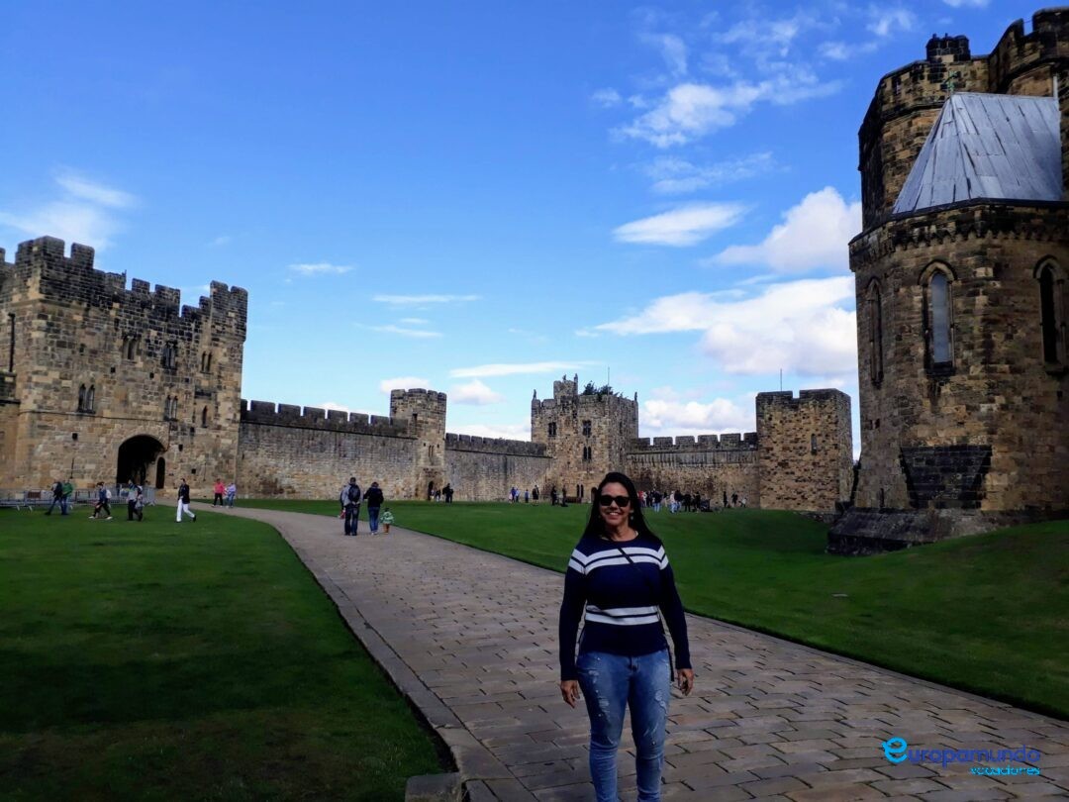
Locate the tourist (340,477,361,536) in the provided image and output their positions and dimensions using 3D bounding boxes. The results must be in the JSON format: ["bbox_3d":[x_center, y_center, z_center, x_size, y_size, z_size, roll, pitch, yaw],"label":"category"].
[{"bbox_3d":[-5.681,3.277,25.800,0.600,1.780,0.420,2,-7,-18],"label":"tourist"}]

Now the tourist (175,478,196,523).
[{"bbox_3d":[-13.474,3.853,32.200,0.700,1.700,0.500,2,-6,-17],"label":"tourist"}]

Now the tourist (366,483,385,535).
[{"bbox_3d":[-4.965,3.332,25.800,0.580,1.630,0.380,2,-6,-13],"label":"tourist"}]

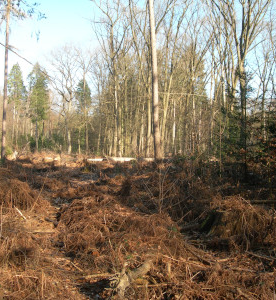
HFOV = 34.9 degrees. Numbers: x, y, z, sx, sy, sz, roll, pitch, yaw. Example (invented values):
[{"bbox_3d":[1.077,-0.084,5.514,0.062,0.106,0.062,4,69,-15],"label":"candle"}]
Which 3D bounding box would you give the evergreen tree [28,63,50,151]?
[{"bbox_3d":[-13.011,-5.746,58.000,2.906,11.624,2.906,0,1,0],"label":"evergreen tree"}]

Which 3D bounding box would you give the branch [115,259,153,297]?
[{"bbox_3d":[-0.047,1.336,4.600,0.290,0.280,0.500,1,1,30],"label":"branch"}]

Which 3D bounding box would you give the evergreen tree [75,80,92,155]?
[{"bbox_3d":[-7.323,-4.636,59.000,2.419,9.943,2.419,0,1,0],"label":"evergreen tree"}]

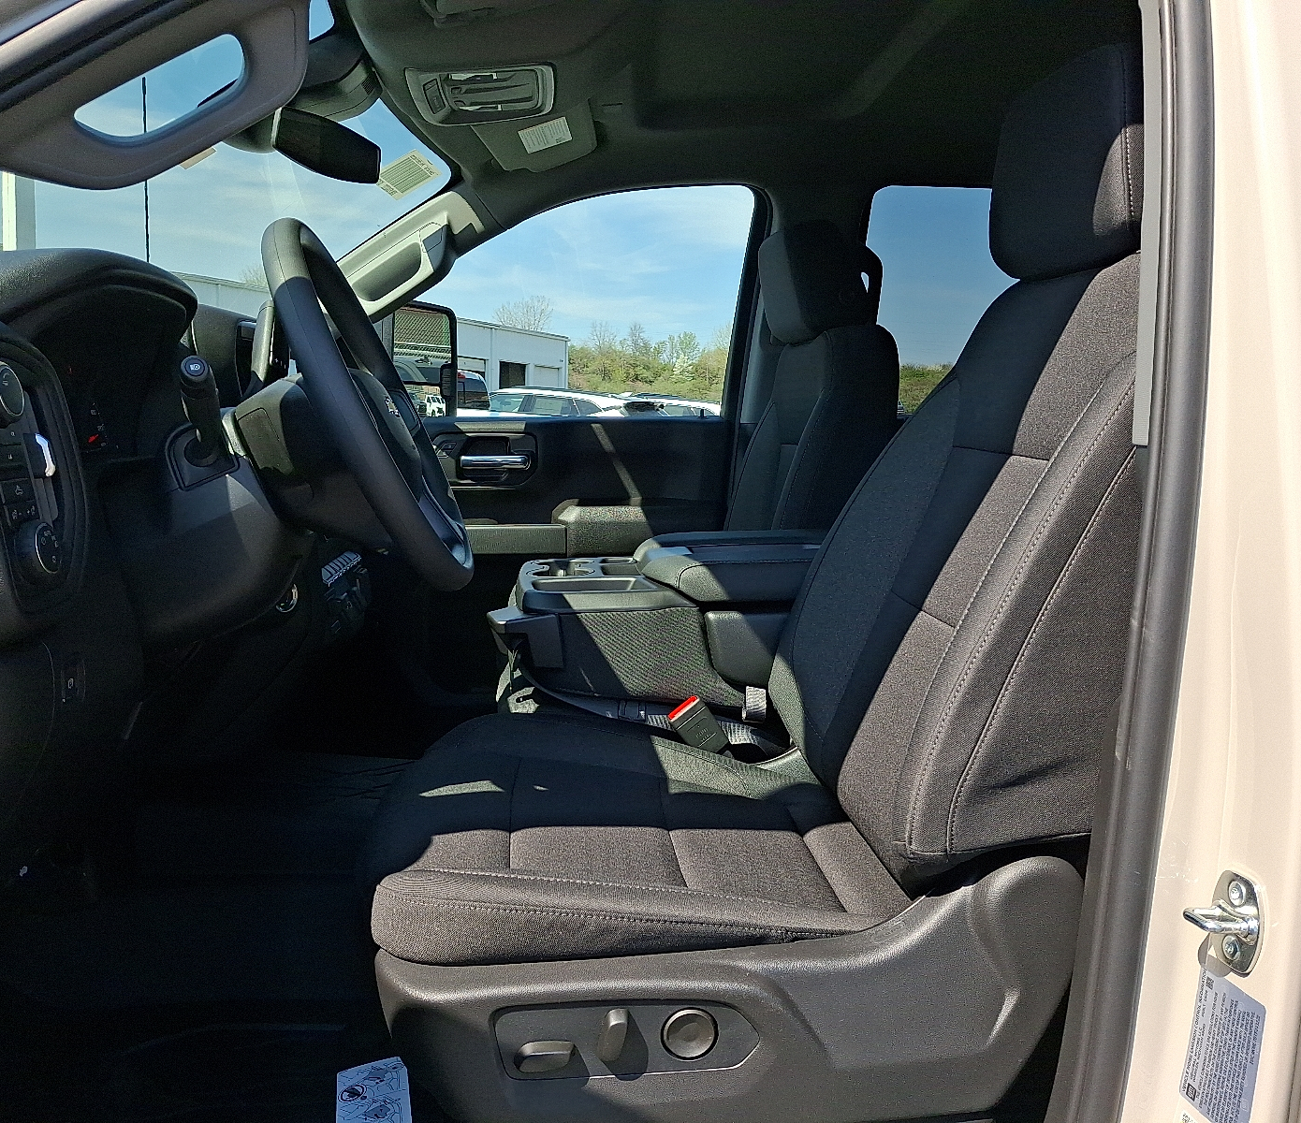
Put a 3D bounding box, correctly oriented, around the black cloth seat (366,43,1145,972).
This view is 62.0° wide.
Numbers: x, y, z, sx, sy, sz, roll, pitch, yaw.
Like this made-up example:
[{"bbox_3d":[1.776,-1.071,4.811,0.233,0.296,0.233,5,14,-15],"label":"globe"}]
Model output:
[{"bbox_3d":[0.118,-0.099,1.101,0.788,0.813,0.540,1,7,-6],"label":"black cloth seat"}]

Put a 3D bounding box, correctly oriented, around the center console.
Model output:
[{"bbox_3d":[0.026,0.070,1.561,0.500,0.192,0.343,1,7,-6],"label":"center console"}]

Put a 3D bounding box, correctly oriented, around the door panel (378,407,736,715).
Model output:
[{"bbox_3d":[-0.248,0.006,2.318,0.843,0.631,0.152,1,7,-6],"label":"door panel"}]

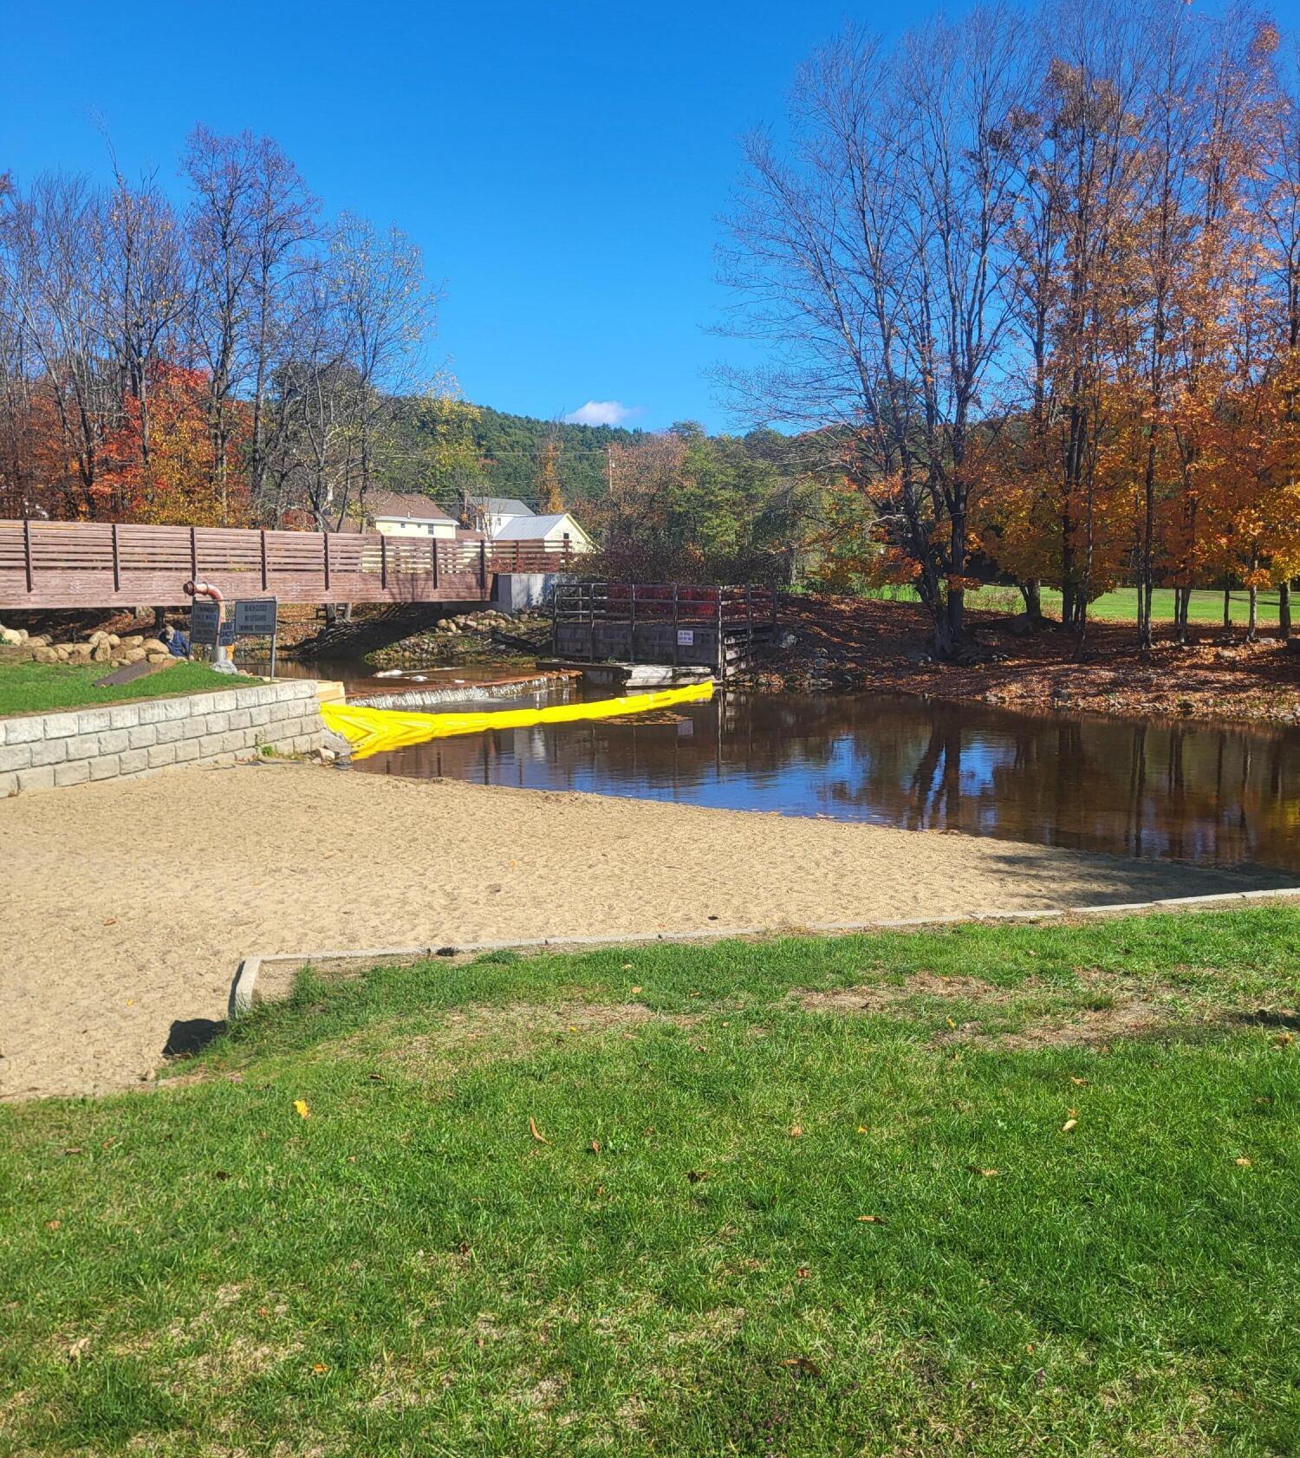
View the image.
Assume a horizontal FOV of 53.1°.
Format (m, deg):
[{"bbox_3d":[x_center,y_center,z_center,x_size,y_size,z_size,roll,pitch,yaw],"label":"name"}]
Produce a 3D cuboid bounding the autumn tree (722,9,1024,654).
[{"bbox_3d":[6.337,-10.470,35.390,8.500,17.200,7.600,0,6,0],"label":"autumn tree"}]

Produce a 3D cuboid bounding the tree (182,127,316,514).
[{"bbox_3d":[-14.977,-12.796,48.905,5.400,18.000,5.200,-2,6,-17],"label":"tree"}]

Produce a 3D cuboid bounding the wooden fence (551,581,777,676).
[{"bbox_3d":[0.382,-2.921,38.207,5.900,2.450,2.800,4,8,37],"label":"wooden fence"}]

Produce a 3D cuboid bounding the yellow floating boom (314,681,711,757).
[{"bbox_3d":[-1.853,-0.502,25.239,1.050,0.700,12.700,3,7,27],"label":"yellow floating boom"}]

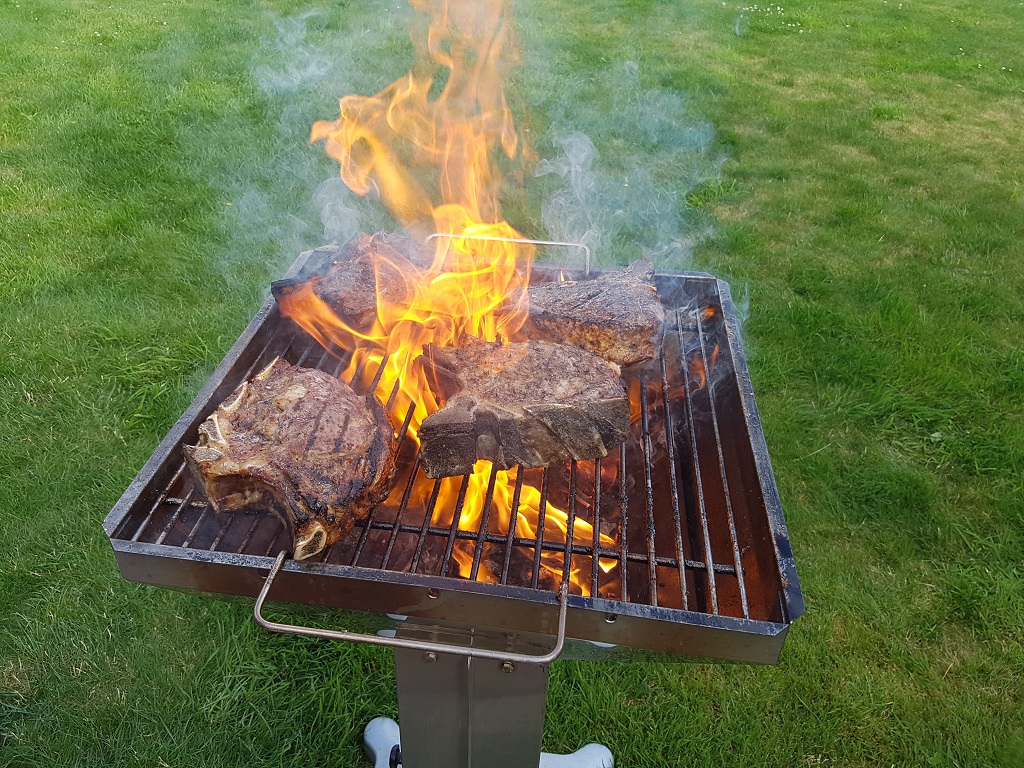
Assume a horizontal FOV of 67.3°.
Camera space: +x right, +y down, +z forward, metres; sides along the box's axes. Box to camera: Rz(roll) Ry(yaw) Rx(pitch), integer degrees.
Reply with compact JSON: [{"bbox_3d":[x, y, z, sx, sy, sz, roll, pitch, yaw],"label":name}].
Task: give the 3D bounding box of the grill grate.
[{"bbox_3d":[-0.026,0.016,0.746,0.500,0.065,0.510,5,36,6],"label":"grill grate"}]

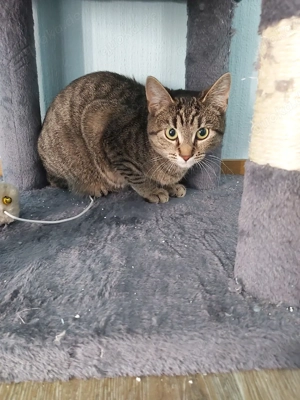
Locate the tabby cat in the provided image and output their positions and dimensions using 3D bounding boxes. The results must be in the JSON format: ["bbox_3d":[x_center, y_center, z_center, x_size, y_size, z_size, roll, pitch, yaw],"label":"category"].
[{"bbox_3d":[-0.034,-0.114,0.503,0.312,0.203,0.172,12,20,35],"label":"tabby cat"}]

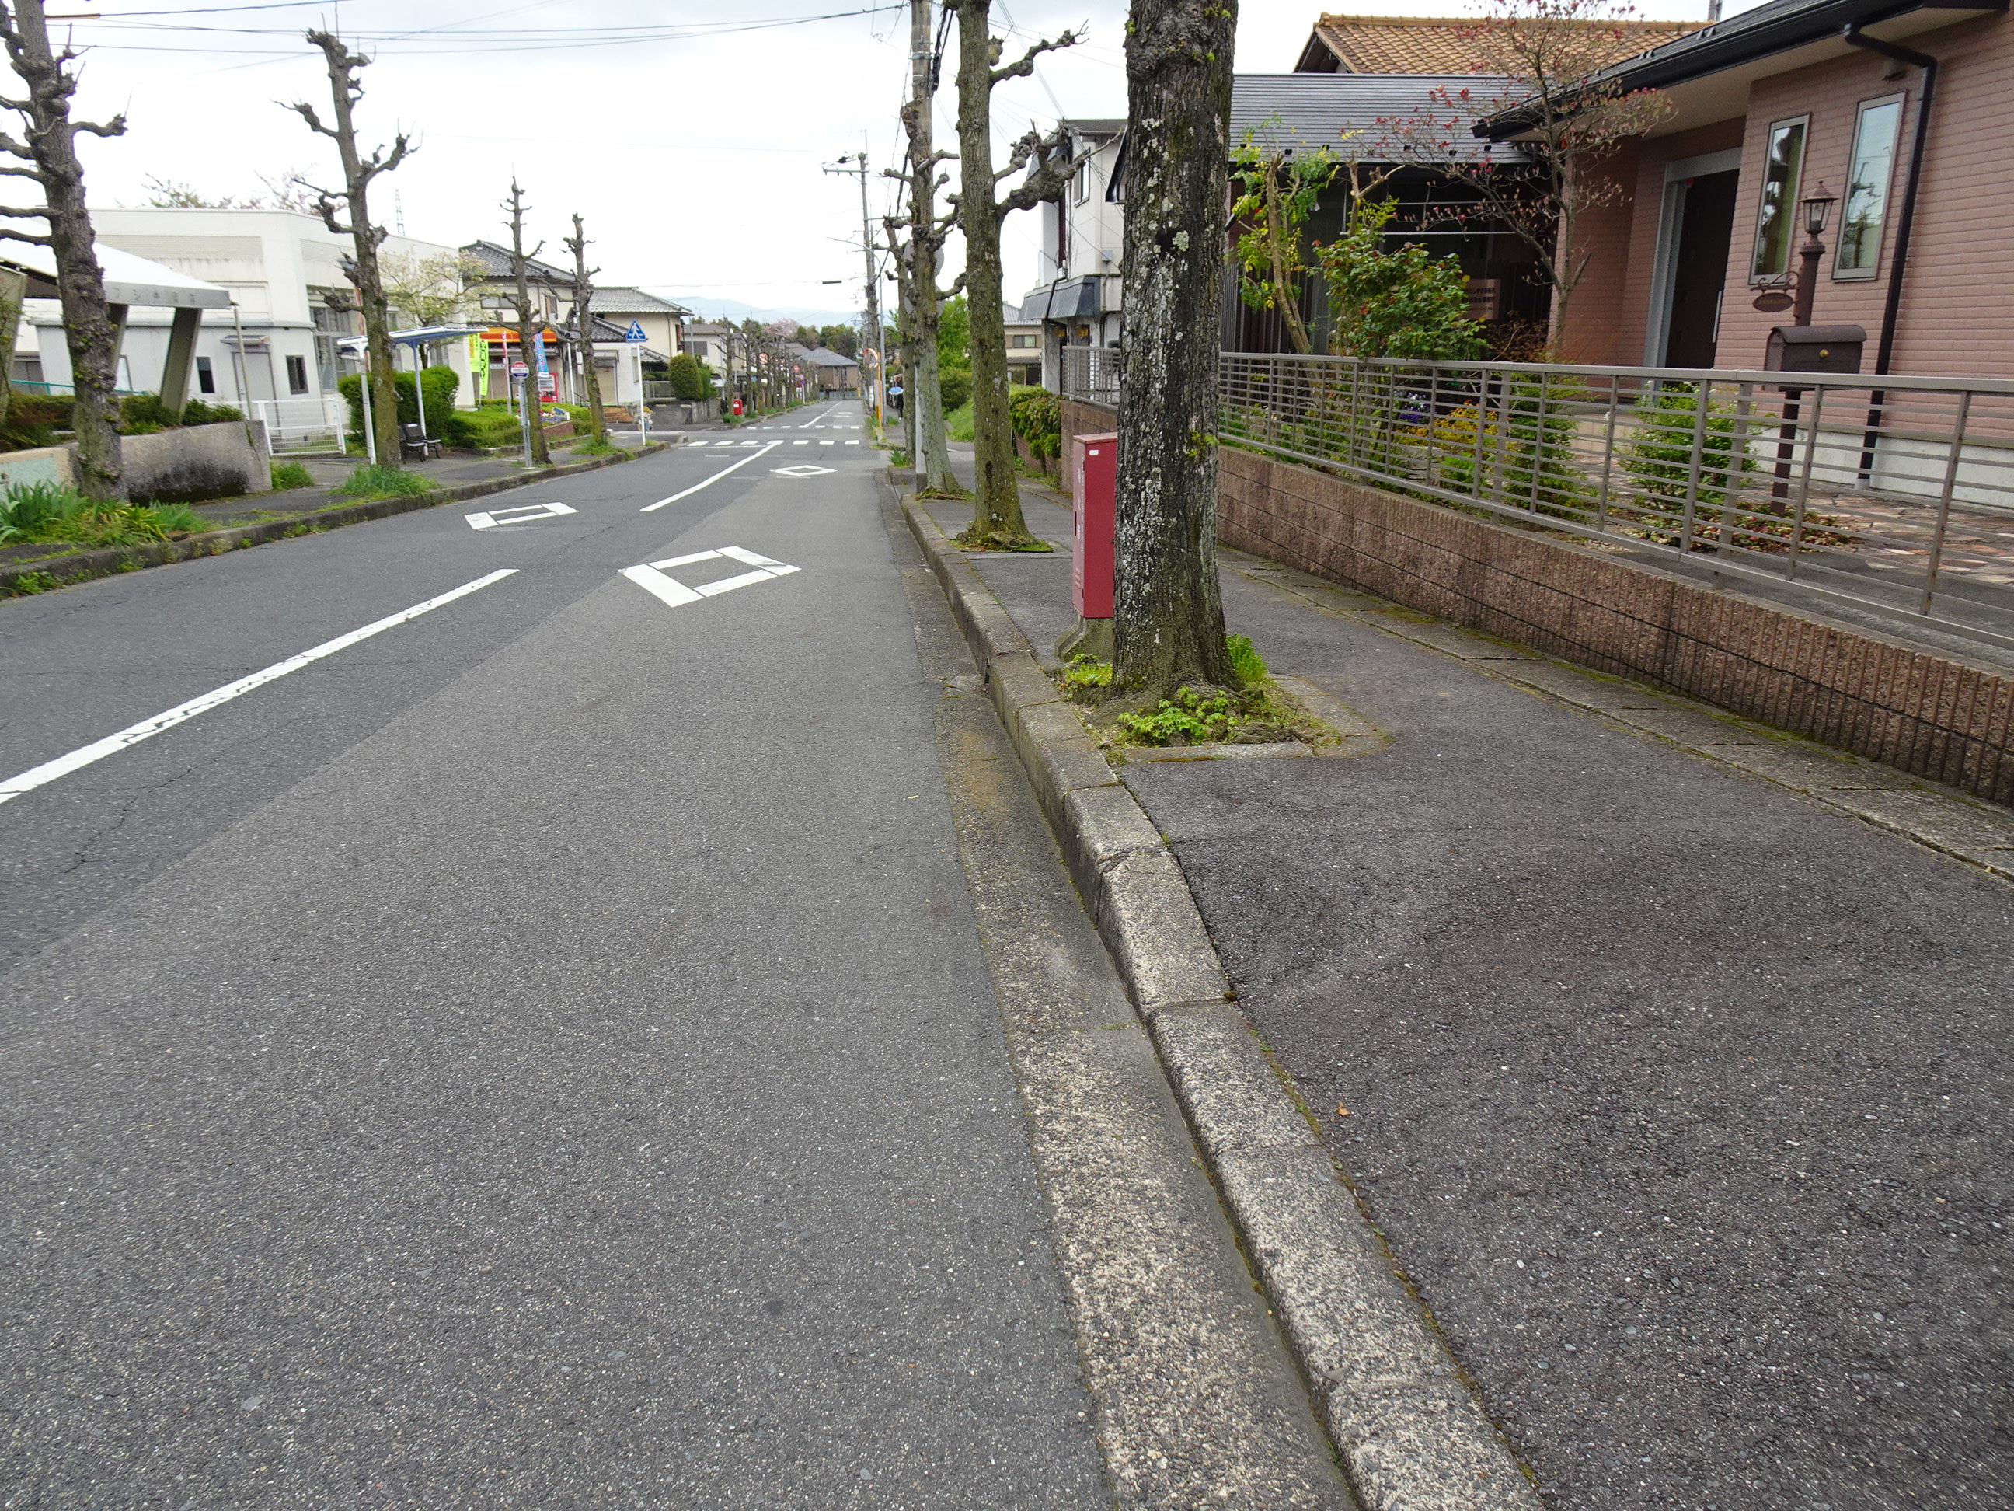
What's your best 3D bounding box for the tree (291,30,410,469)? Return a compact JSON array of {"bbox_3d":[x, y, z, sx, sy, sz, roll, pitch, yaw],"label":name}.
[{"bbox_3d":[-11.214,-8.563,24.451,2.000,7.510,1.900,-2,16,-6],"label":"tree"}]

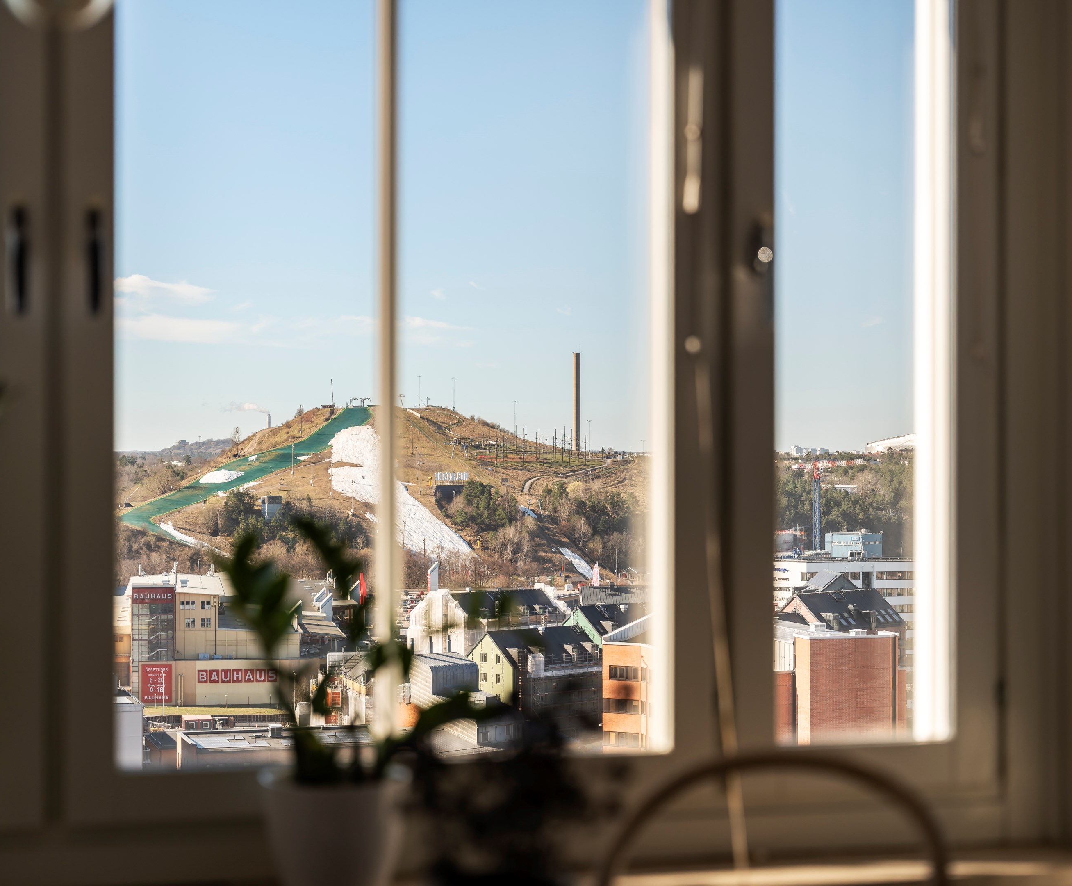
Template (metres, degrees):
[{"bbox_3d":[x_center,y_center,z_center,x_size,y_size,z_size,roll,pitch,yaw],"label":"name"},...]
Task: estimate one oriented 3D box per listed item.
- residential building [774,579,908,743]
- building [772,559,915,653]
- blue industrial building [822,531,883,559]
[{"bbox_3d":[57.200,38.384,412.000,22.500,22.000,16.000,0,0,-40],"label":"residential building"},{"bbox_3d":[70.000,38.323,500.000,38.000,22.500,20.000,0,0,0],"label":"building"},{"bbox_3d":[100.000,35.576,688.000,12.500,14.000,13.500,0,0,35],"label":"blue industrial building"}]

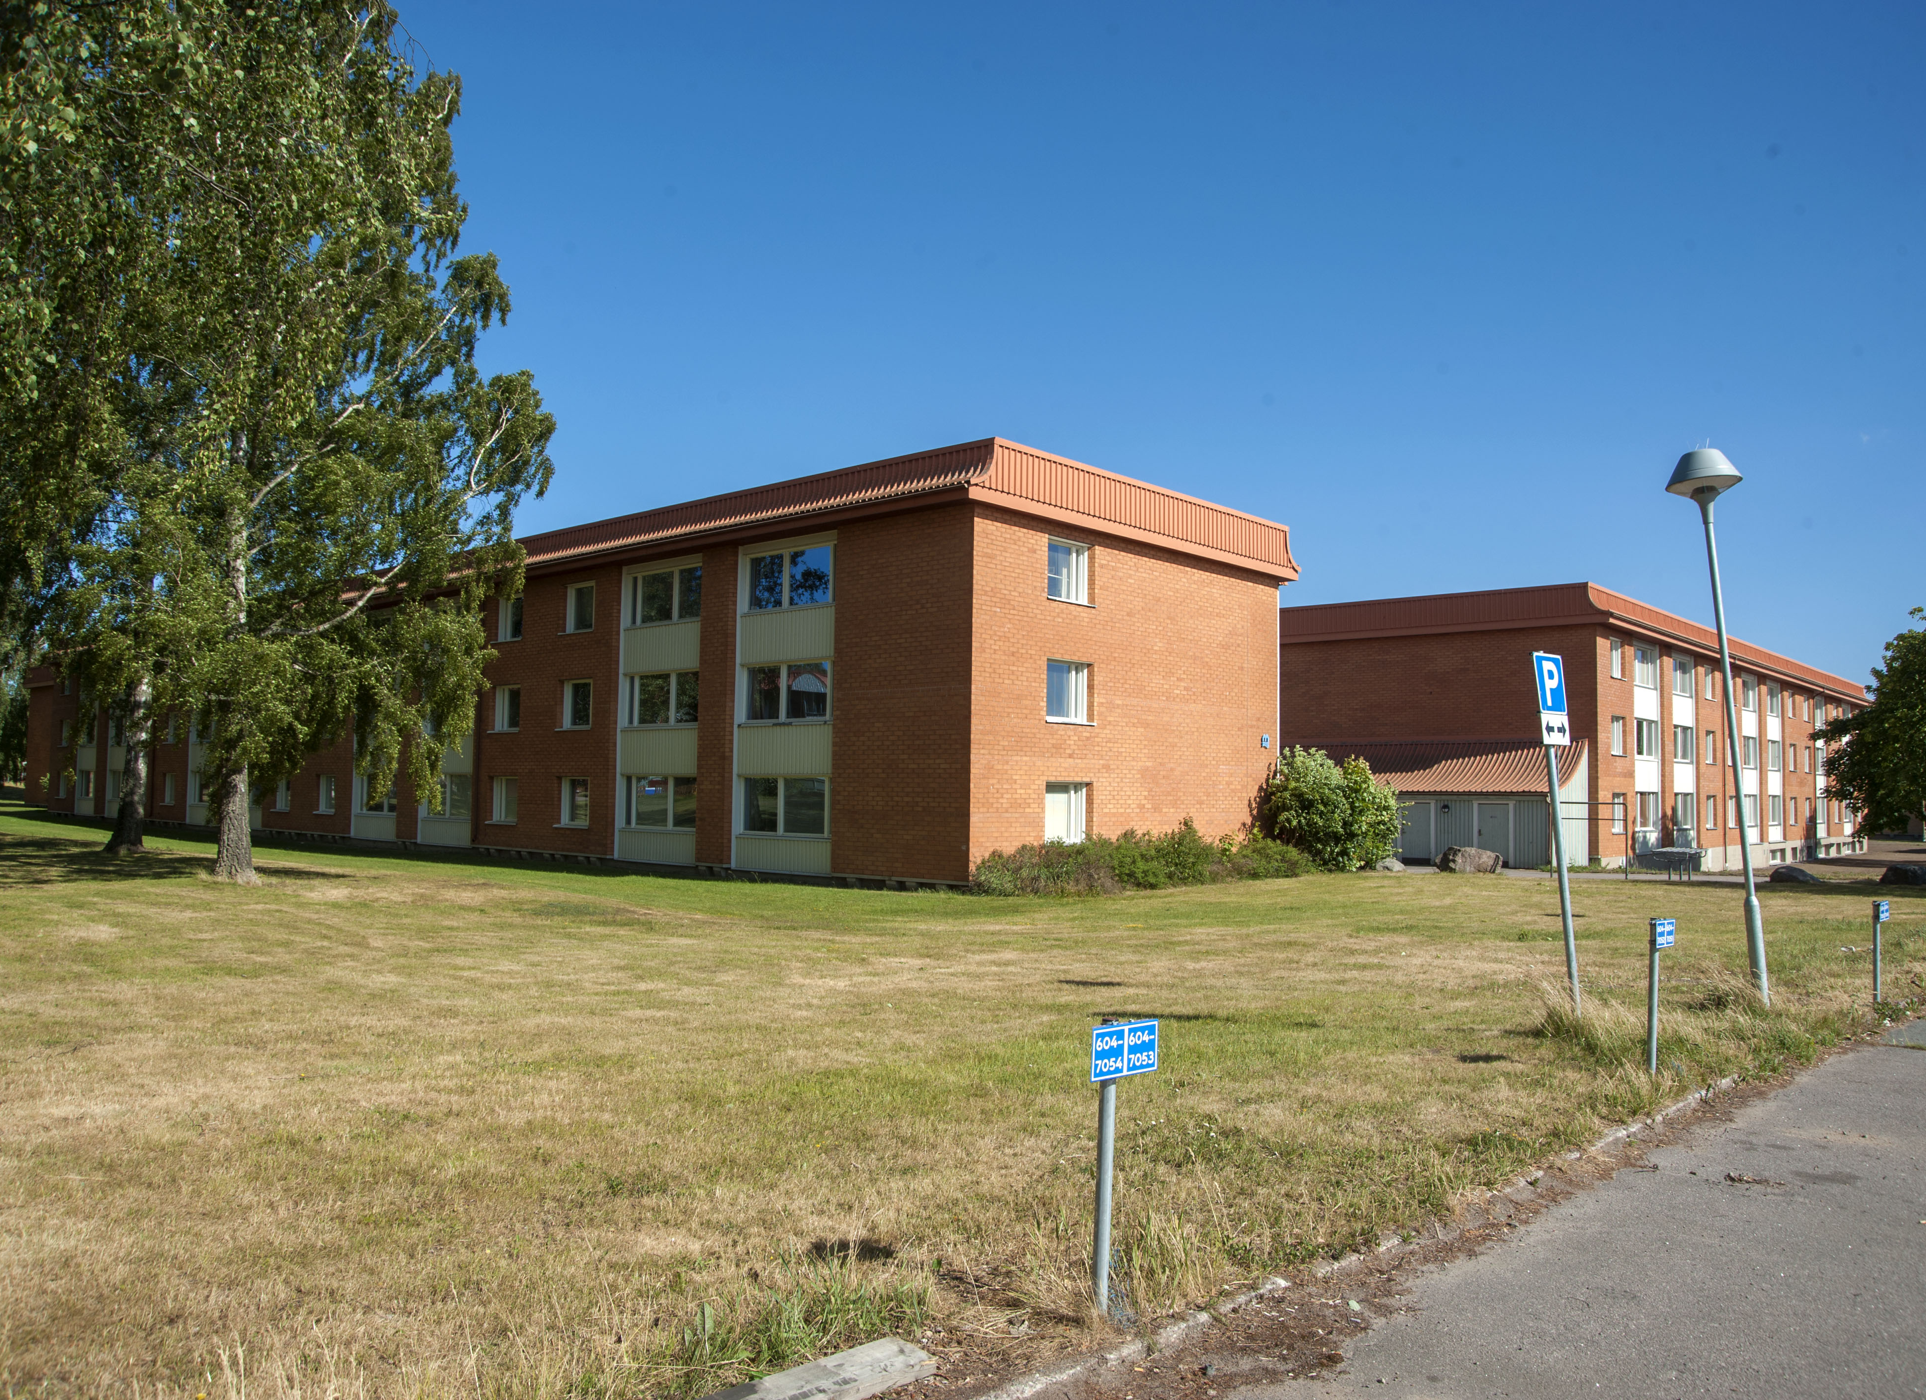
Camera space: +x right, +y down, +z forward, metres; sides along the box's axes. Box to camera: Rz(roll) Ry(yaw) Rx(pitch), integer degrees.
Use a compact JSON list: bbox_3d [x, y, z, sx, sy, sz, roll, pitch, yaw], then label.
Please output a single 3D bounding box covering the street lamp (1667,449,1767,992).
[{"bbox_3d":[6.143,0.214,11.132,0.530,4.495,0.530,-6,-7,29],"label":"street lamp"}]

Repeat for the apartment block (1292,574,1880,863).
[{"bbox_3d":[34.353,2.939,71.708,13.300,10.400,54.400,-3,-5,41],"label":"apartment block"}]

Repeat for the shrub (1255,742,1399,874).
[{"bbox_3d":[10.169,3.000,38.802,3.800,3.450,3.300,0,-4,15],"label":"shrub"}]

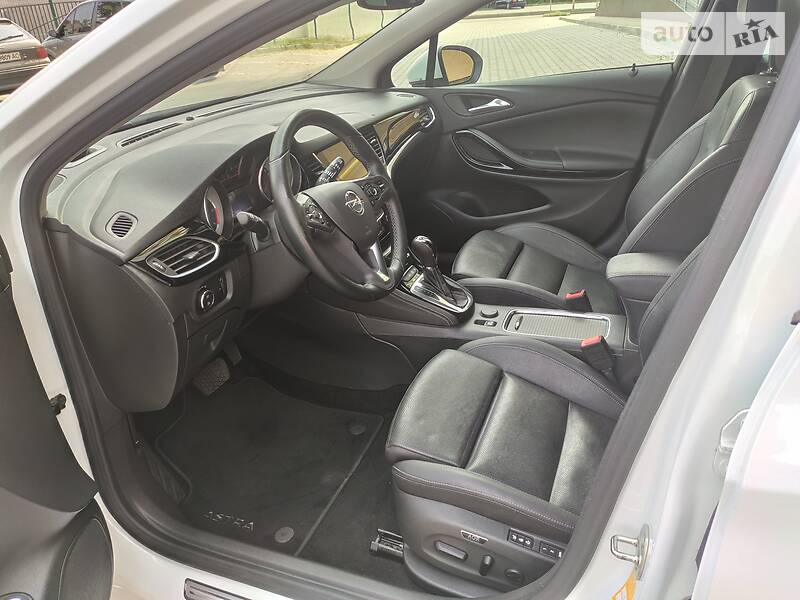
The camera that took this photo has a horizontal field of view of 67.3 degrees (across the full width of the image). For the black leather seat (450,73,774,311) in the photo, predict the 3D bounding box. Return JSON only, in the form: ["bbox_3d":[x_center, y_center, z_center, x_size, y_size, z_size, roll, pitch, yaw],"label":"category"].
[{"bbox_3d":[0.583,-0.269,1.618,0.890,0.910,0.540,8,29,22],"label":"black leather seat"}]

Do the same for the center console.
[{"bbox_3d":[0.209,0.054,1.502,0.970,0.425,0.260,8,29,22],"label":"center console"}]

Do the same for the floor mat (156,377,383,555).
[{"bbox_3d":[-0.349,0.381,1.494,0.510,0.035,0.490,8,29,22],"label":"floor mat"}]

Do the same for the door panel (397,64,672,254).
[{"bbox_3d":[0.364,-0.411,2.027,0.930,0.700,0.140,8,29,22],"label":"door panel"}]

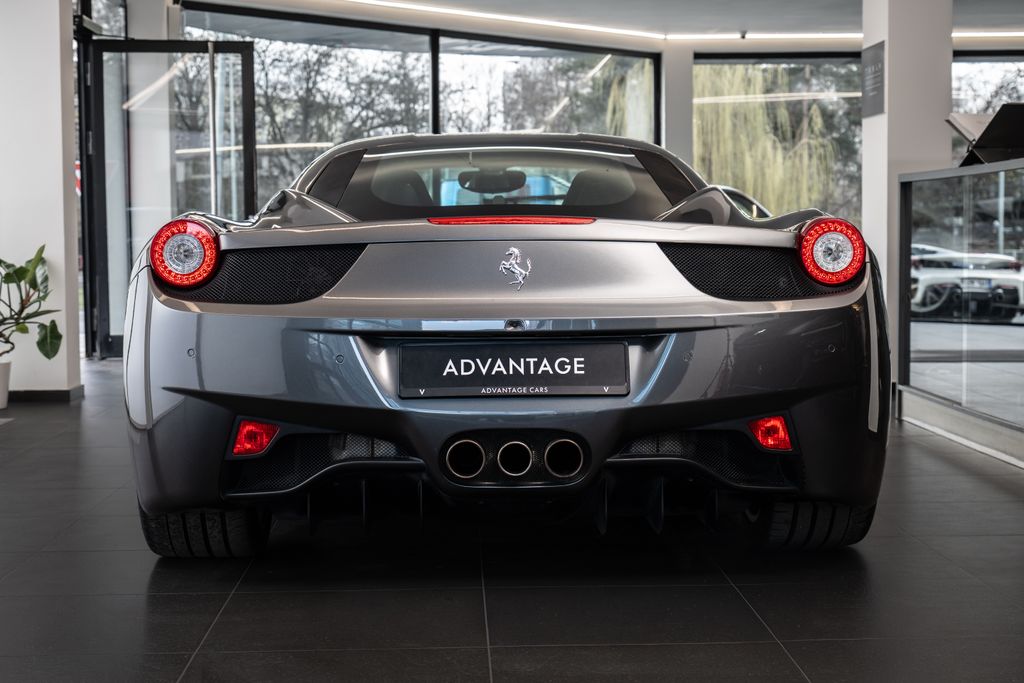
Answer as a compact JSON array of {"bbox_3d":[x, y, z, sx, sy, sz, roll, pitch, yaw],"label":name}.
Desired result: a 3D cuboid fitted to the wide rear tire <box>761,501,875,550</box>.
[{"bbox_3d":[0.789,0.200,4.585,0.297,0.705,0.710,-1,4,-2],"label":"wide rear tire"}]

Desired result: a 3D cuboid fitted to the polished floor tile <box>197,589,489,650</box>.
[{"bbox_3d":[-0.358,0.620,3.798,0.600,0.010,0.595,-1,4,-2],"label":"polished floor tile"}]

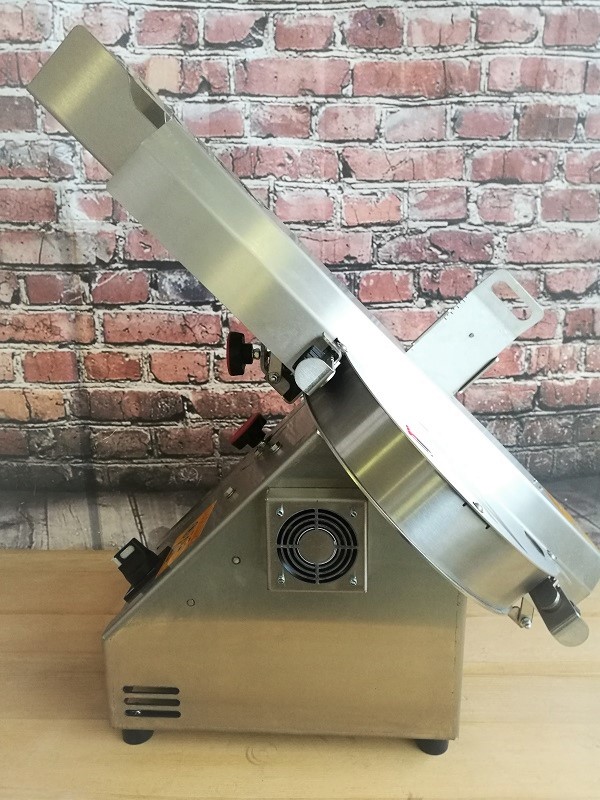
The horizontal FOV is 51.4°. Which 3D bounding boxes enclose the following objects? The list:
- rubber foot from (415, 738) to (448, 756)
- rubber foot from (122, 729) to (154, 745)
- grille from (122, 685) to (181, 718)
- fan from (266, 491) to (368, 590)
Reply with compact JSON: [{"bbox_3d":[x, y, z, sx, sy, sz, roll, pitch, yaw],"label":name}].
[{"bbox_3d":[0.153,0.384,0.718,0.036,0.026,0.036,0,13,4],"label":"rubber foot"},{"bbox_3d":[-0.192,0.384,0.739,0.036,0.026,0.036,0,13,4],"label":"rubber foot"},{"bbox_3d":[-0.166,0.341,0.705,0.064,0.040,0.004,0,13,4],"label":"grille"},{"bbox_3d":[0.018,0.140,0.627,0.097,0.096,0.033,0,13,4],"label":"fan"}]

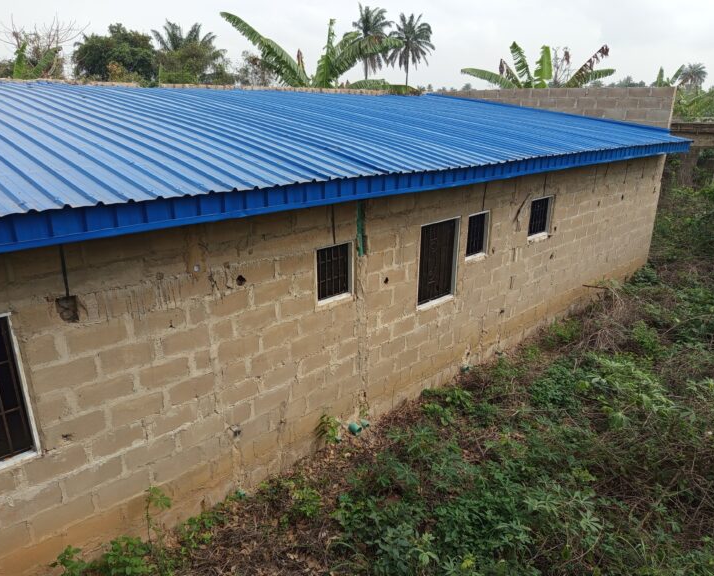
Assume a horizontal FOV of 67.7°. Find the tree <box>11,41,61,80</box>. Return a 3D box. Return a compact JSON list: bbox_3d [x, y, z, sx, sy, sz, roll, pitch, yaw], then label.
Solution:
[{"bbox_3d":[-10.885,-5.562,18.933,2.500,5.782,2.500,-10,21,-27],"label":"tree"}]

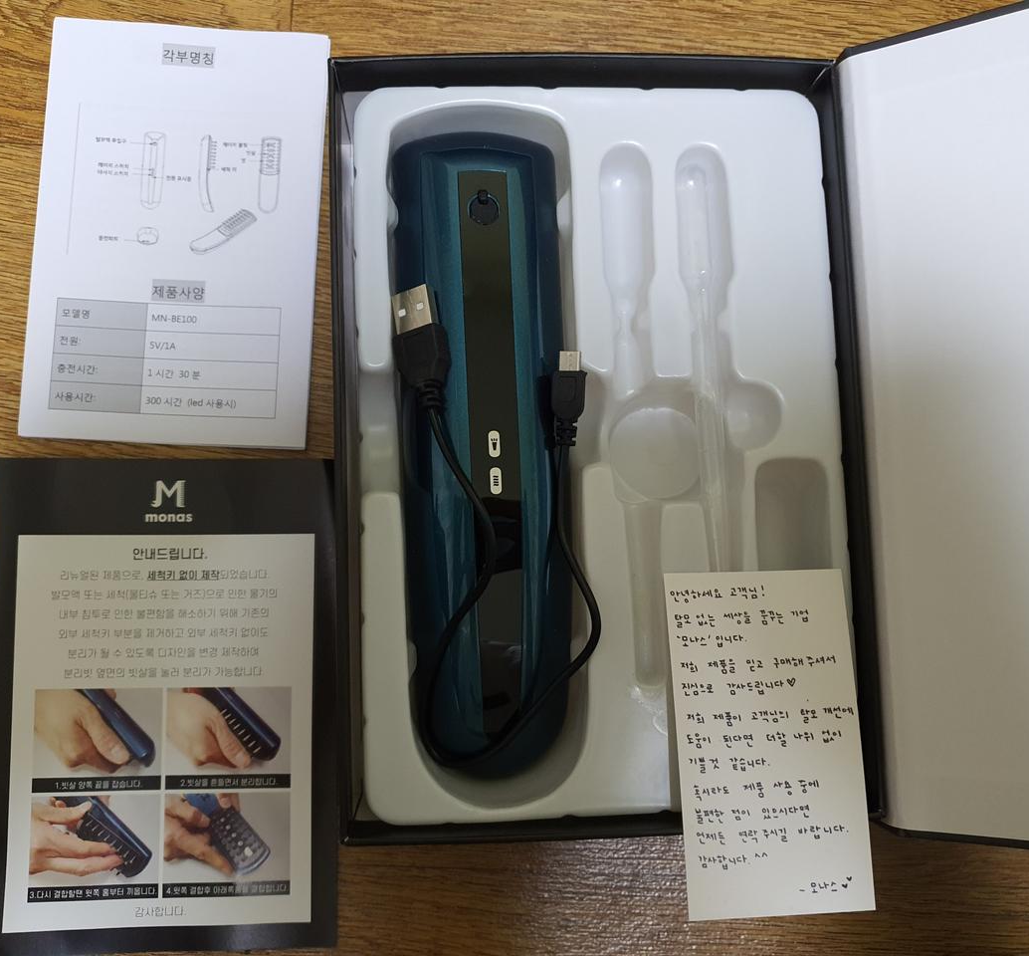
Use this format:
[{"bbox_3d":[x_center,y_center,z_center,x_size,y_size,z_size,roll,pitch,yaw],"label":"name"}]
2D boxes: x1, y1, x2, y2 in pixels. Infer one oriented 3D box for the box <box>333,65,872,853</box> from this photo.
[{"bbox_3d":[0.022,-0.011,0.287,0.146,0.044,0.216,-1,85,-4],"label":"box"}]

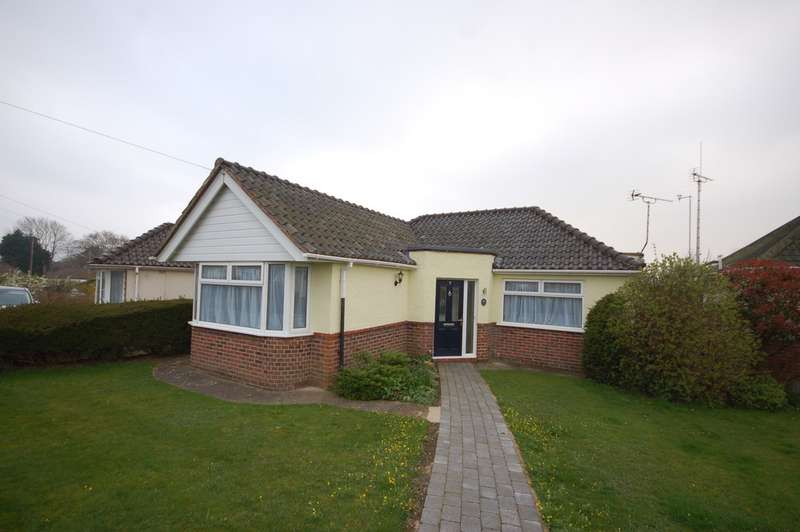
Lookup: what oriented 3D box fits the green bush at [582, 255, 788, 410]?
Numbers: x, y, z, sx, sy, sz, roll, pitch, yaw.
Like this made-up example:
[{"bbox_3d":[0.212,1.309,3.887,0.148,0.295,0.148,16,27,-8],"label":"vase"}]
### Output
[{"bbox_3d":[5.524,1.210,6.874,2.850,2.650,1.900,0,-3,32],"label":"green bush"}]

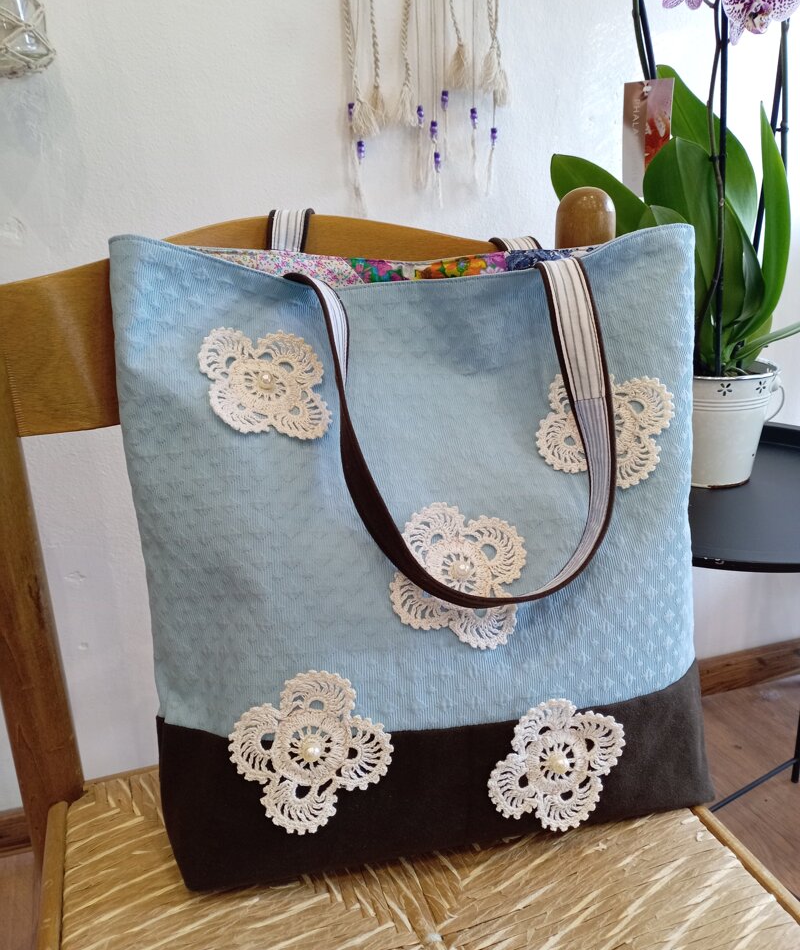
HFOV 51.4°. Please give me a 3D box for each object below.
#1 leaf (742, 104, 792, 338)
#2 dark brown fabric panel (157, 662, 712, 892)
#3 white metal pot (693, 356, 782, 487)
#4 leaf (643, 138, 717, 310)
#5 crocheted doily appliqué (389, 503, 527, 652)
[{"bbox_3d":[0.365,-0.252,0.827,0.052,0.232,0.055,6,21,22],"label":"leaf"},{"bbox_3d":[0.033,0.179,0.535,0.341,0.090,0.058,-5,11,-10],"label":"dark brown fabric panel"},{"bbox_3d":[0.334,-0.058,0.914,0.144,0.125,0.136,5,20,20],"label":"white metal pot"},{"bbox_3d":[0.283,-0.253,0.841,0.074,0.178,0.050,4,20,17],"label":"leaf"},{"bbox_3d":[0.035,0.062,0.495,0.084,0.090,0.008,-5,6,-10],"label":"crocheted doily appliqué"}]

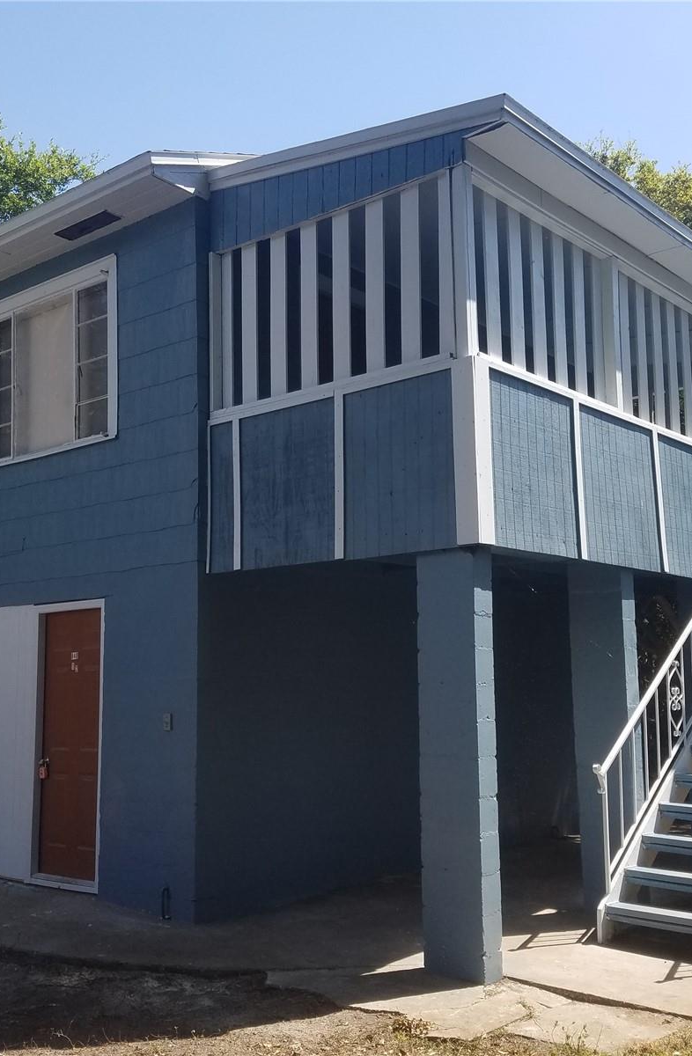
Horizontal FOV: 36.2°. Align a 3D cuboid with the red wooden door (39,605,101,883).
[{"bbox_3d":[-2.127,1.684,8.282,0.824,2.051,0.065,-7,-10,40],"label":"red wooden door"}]

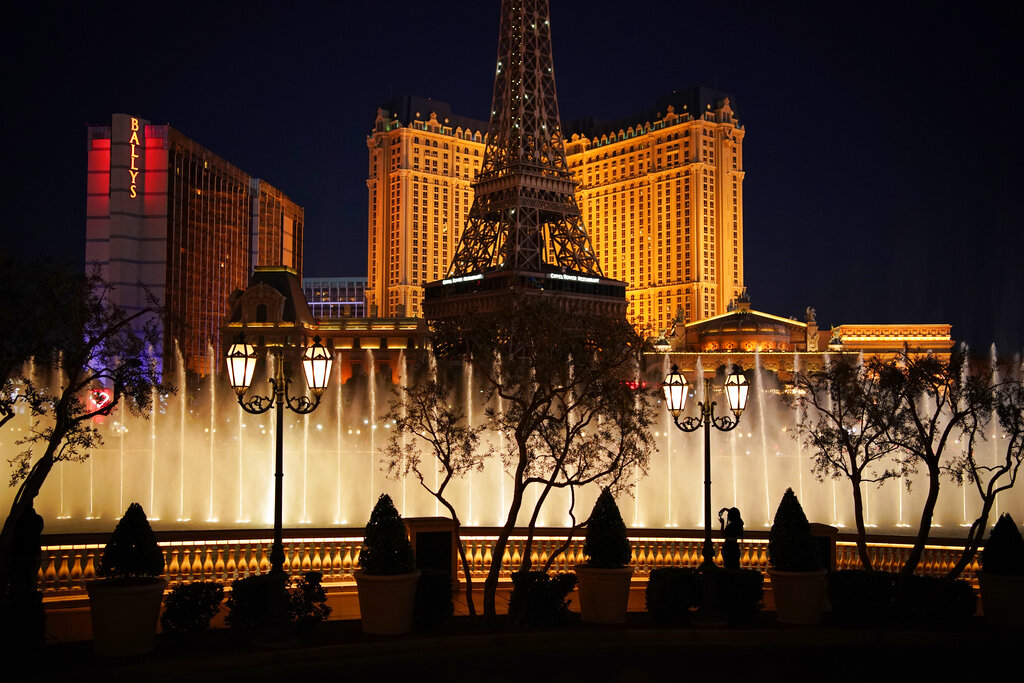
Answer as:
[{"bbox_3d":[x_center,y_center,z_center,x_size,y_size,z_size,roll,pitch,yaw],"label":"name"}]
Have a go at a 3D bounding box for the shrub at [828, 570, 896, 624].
[{"bbox_3d":[6.233,4.468,17.728,1.200,0.950,1.100,0,-3,0],"label":"shrub"}]

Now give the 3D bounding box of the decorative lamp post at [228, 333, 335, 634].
[{"bbox_3d":[-3.333,2.083,14.380,1.520,4.400,0.550,2,-4,-25],"label":"decorative lamp post"}]

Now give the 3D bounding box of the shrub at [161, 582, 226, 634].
[{"bbox_3d":[-4.309,3.593,13.400,0.820,0.740,0.780,1,-4,-18],"label":"shrub"}]

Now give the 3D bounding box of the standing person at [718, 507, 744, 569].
[{"bbox_3d":[4.135,4.018,18.800,0.420,1.660,0.420,-3,-5,37],"label":"standing person"}]

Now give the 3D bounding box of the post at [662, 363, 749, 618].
[{"bbox_3d":[3.384,2.596,17.230,1.500,4.400,0.550,1,-3,-8],"label":"post"}]

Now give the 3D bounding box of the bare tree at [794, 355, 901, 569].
[{"bbox_3d":[6.026,2.599,17.940,1.900,4.750,1.750,0,-3,0],"label":"bare tree"}]

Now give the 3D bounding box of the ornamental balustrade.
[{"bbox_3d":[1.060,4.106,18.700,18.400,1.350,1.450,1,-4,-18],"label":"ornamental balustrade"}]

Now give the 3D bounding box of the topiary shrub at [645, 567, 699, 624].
[{"bbox_3d":[2.665,4.261,16.700,0.880,0.800,0.800,0,-4,0],"label":"topiary shrub"}]

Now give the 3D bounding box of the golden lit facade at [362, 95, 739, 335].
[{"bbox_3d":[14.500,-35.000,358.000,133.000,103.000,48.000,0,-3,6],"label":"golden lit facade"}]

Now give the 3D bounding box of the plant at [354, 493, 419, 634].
[{"bbox_3d":[-1.829,3.185,14.450,0.960,2.000,0.960,1,-4,-12],"label":"plant"}]

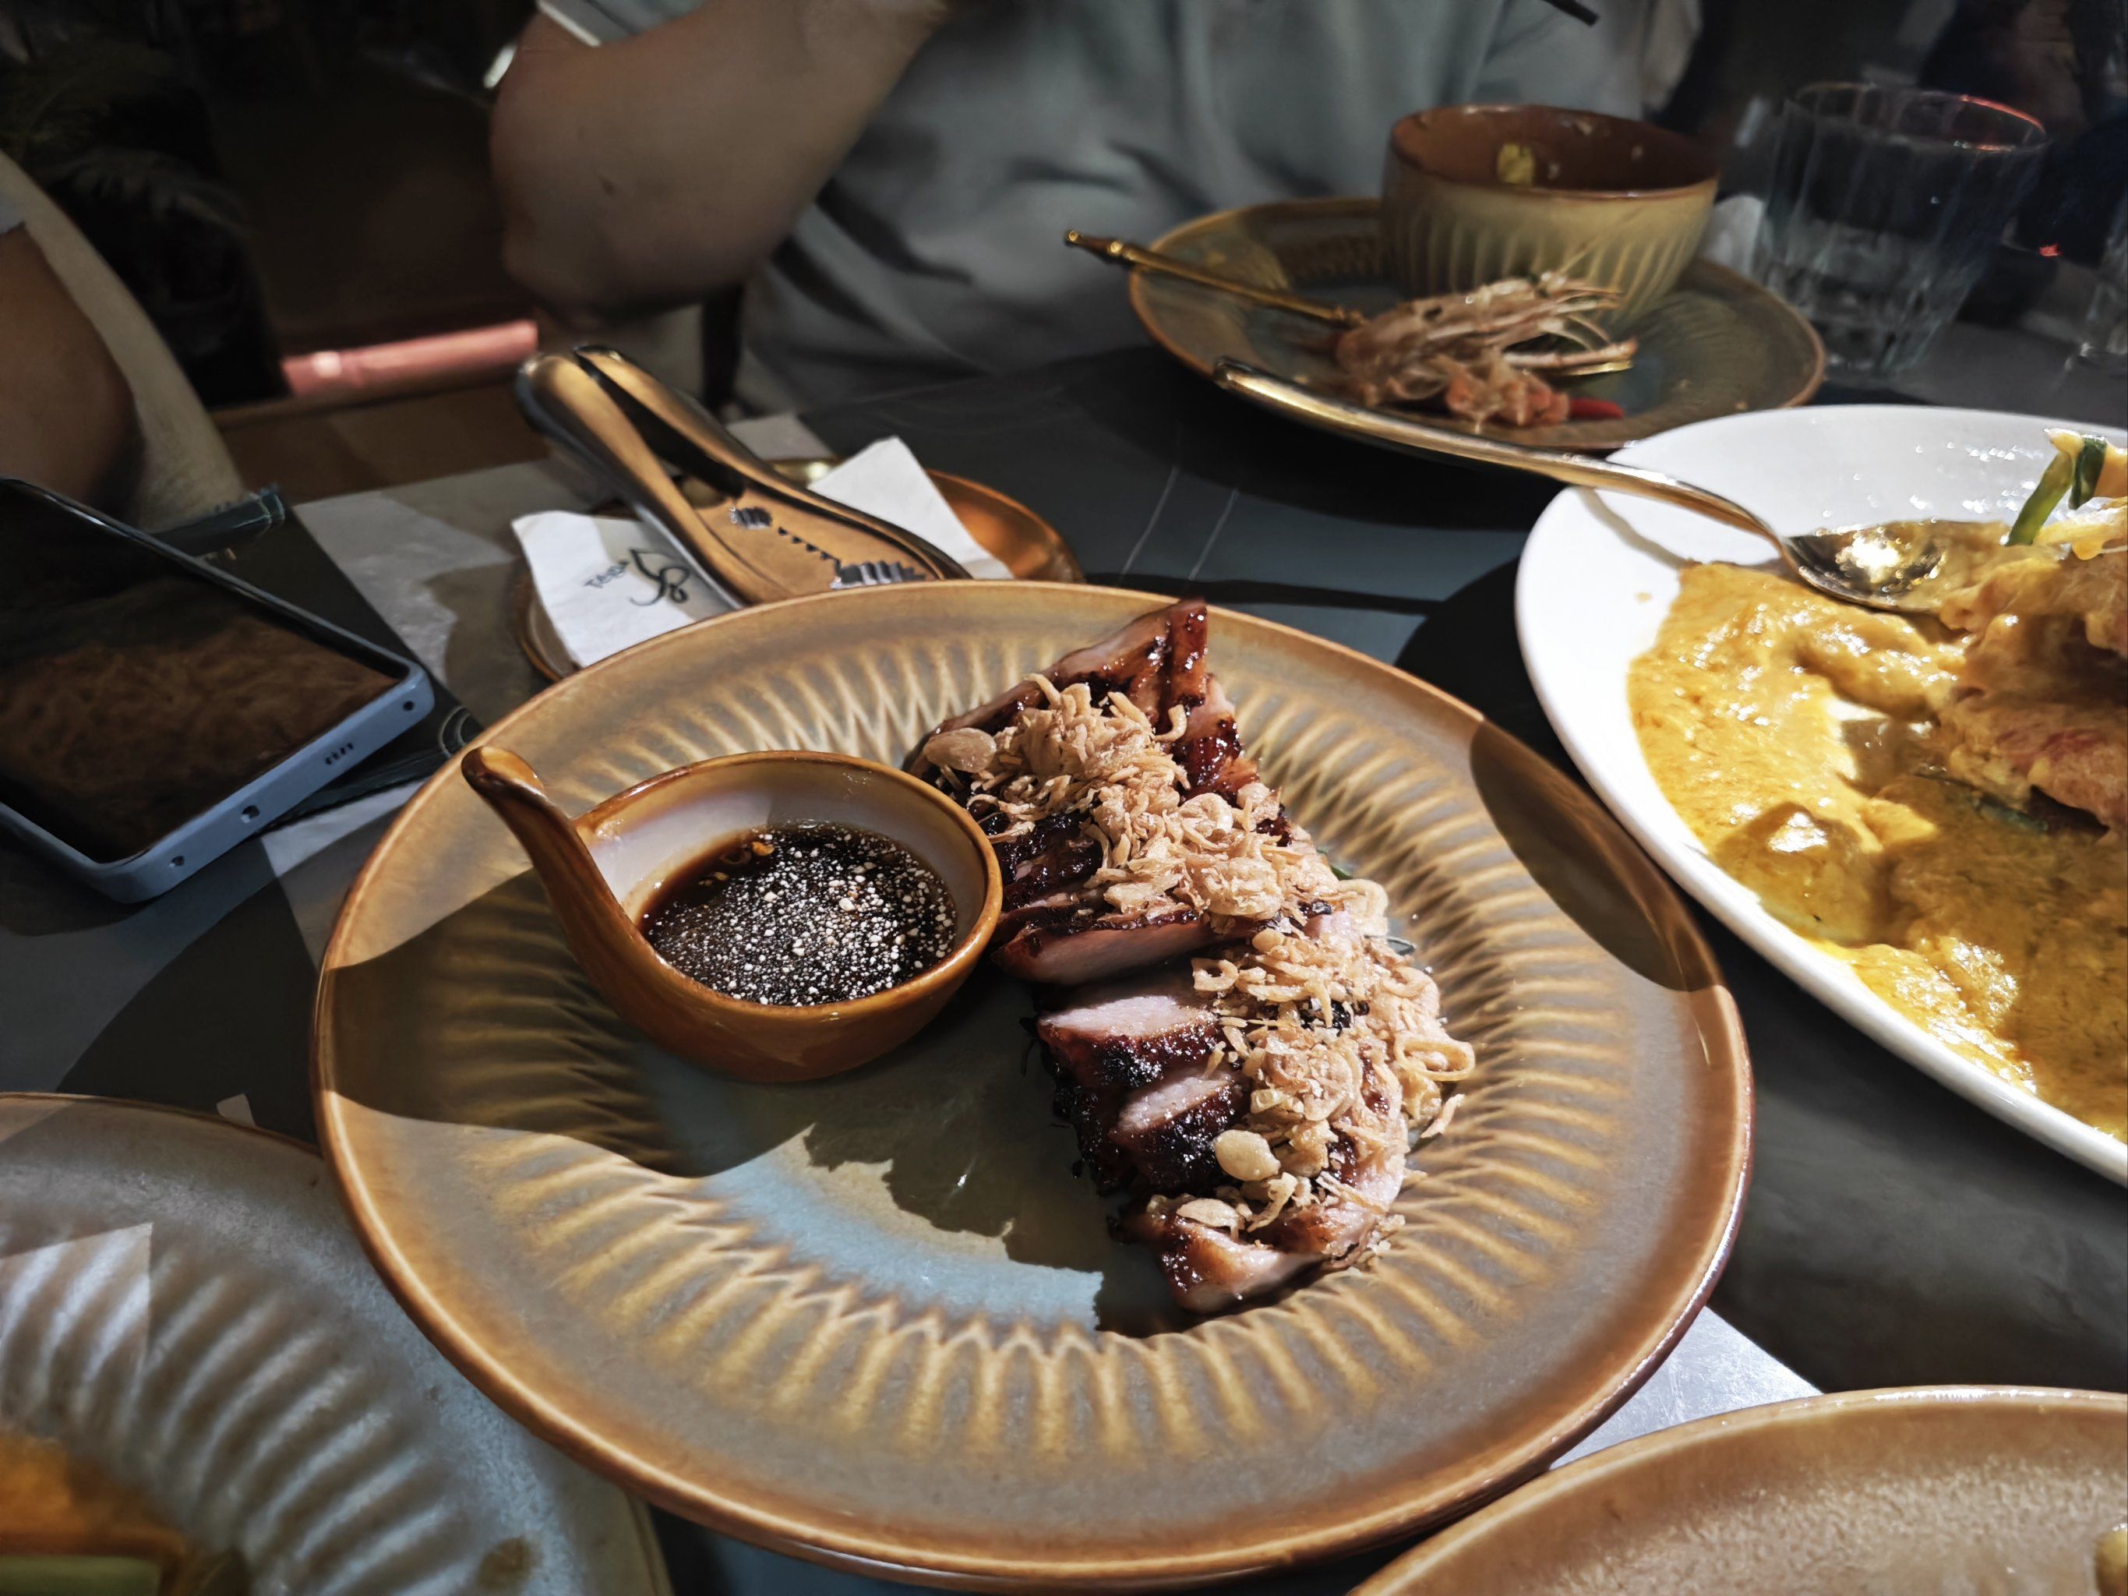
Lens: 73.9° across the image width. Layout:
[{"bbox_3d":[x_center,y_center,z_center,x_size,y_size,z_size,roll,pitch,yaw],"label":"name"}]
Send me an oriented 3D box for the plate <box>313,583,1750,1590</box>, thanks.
[{"bbox_3d":[-0.003,0.028,0.265,0.243,0.028,0.243,5,36,0],"label":"plate"}]

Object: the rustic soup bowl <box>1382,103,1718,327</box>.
[{"bbox_3d":[0.183,-0.222,0.551,0.118,0.058,0.118,2,40,0],"label":"rustic soup bowl"}]

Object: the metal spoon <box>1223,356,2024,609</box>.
[{"bbox_3d":[0.149,-0.092,0.395,0.219,0.028,0.043,20,43,10],"label":"metal spoon"}]

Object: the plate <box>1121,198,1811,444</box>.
[{"bbox_3d":[0.148,-0.175,0.531,0.248,0.028,0.248,1,40,-1],"label":"plate"}]

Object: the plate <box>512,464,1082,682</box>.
[{"bbox_3d":[-0.069,-0.049,0.378,0.144,0.020,0.144,1,40,-1],"label":"plate"}]

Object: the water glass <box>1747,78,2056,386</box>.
[{"bbox_3d":[0.304,-0.211,0.533,0.083,0.087,0.083,2,40,0],"label":"water glass"}]

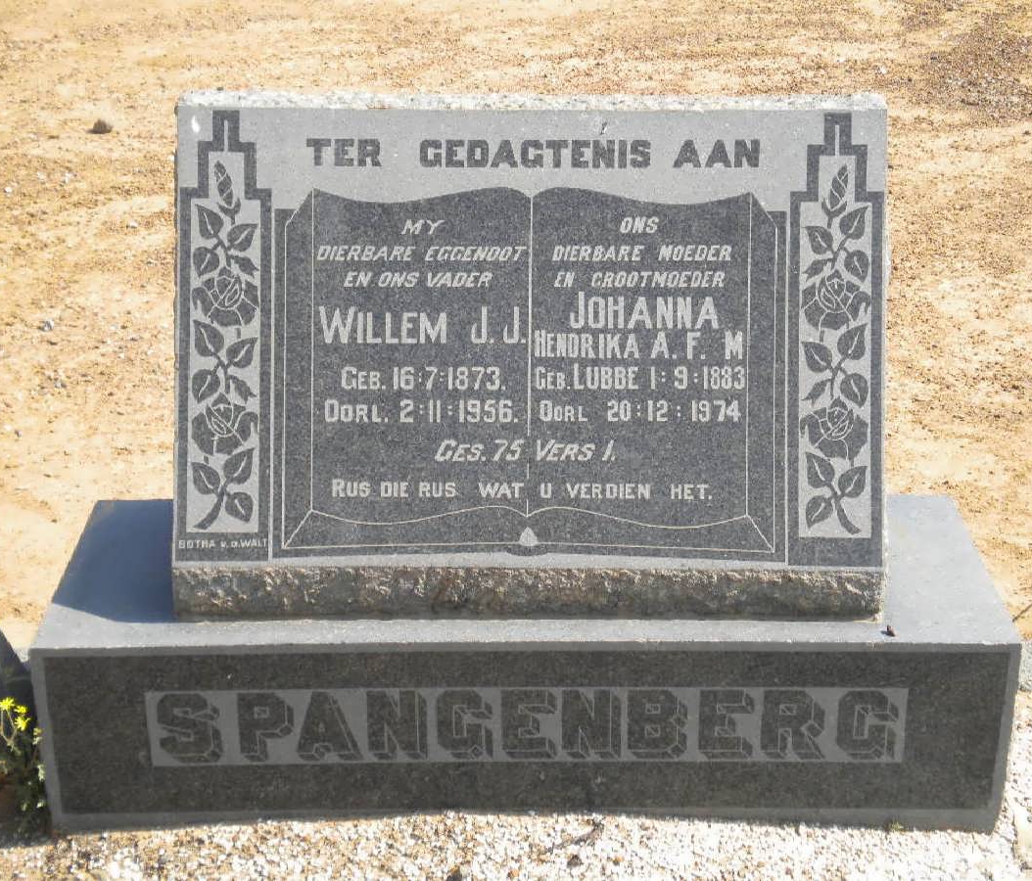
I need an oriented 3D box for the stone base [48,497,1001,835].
[{"bbox_3d":[0.010,0.276,2.252,1.140,0.264,0.372,0,25,0],"label":"stone base"}]

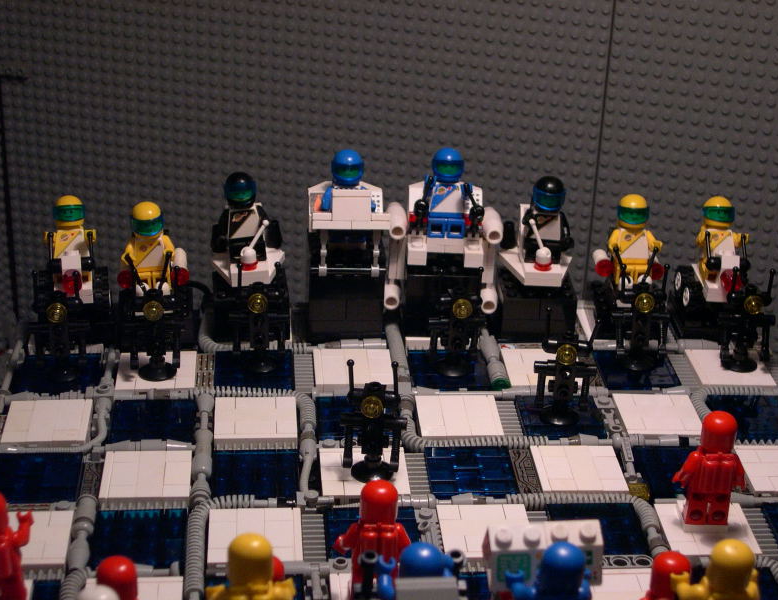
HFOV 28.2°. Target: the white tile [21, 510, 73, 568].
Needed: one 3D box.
[{"bbox_3d":[-0.127,0.084,0.535,0.032,0.004,0.032,0,27,-5],"label":"white tile"}]

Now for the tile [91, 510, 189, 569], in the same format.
[{"bbox_3d":[-0.086,0.083,0.531,0.032,0.004,0.032,0,26,-5],"label":"tile"}]

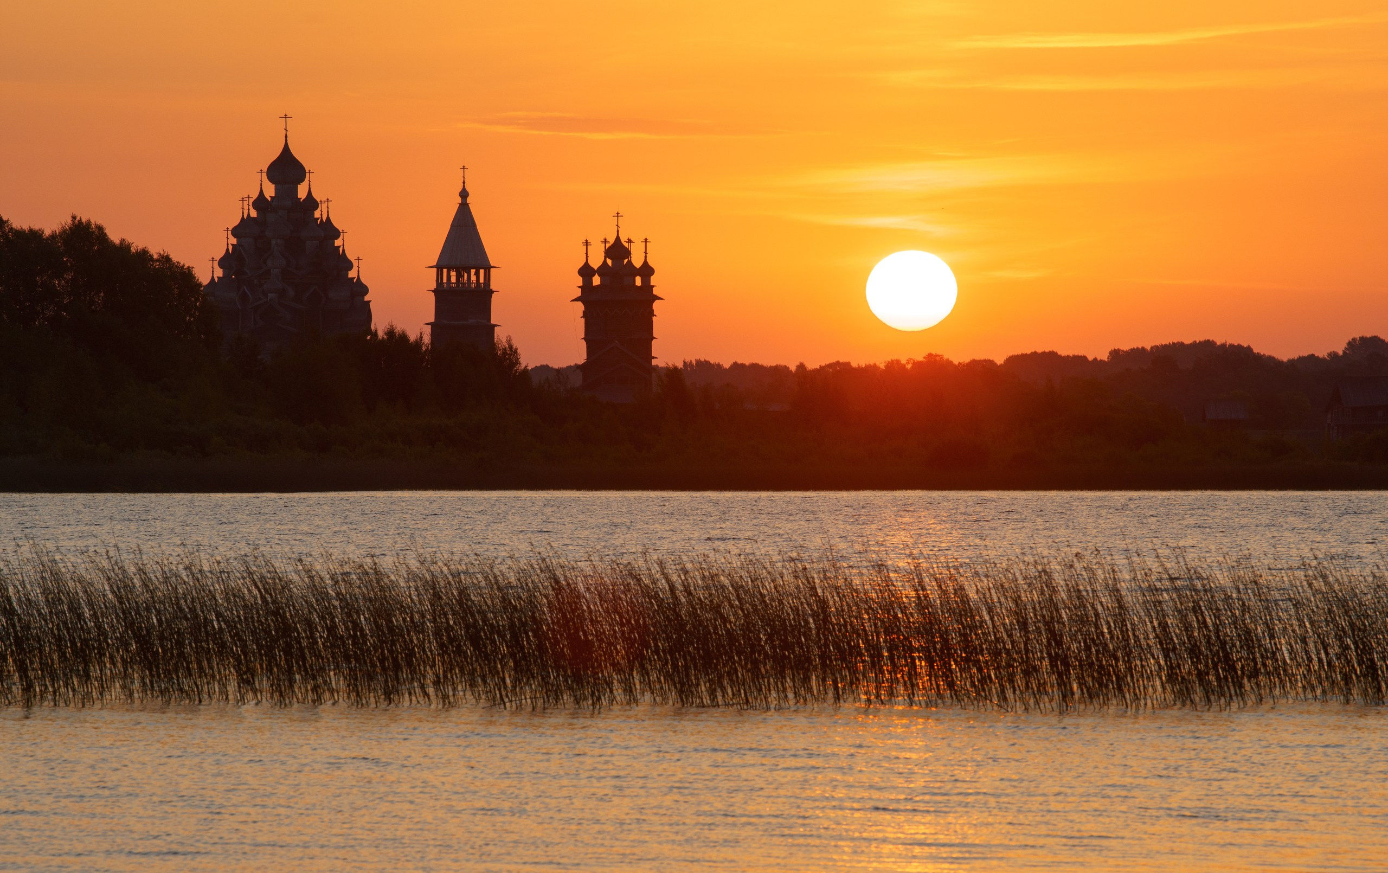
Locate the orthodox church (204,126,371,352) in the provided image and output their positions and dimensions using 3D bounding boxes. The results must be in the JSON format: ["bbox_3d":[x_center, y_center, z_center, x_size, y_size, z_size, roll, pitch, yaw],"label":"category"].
[{"bbox_3d":[-52.600,-22.600,987.000,21.500,36.800,28.000,0,0,10],"label":"orthodox church"}]

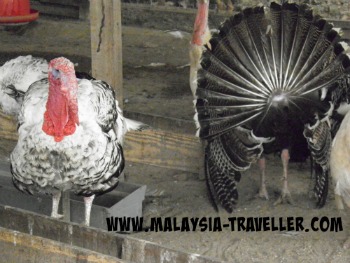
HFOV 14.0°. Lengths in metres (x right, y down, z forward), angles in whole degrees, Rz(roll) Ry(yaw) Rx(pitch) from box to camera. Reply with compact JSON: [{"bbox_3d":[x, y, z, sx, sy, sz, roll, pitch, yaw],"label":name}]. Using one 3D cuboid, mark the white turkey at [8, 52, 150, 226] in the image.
[{"bbox_3d":[-0.318,0.006,4.899,0.390,0.616,0.590,3,15,16],"label":"white turkey"}]

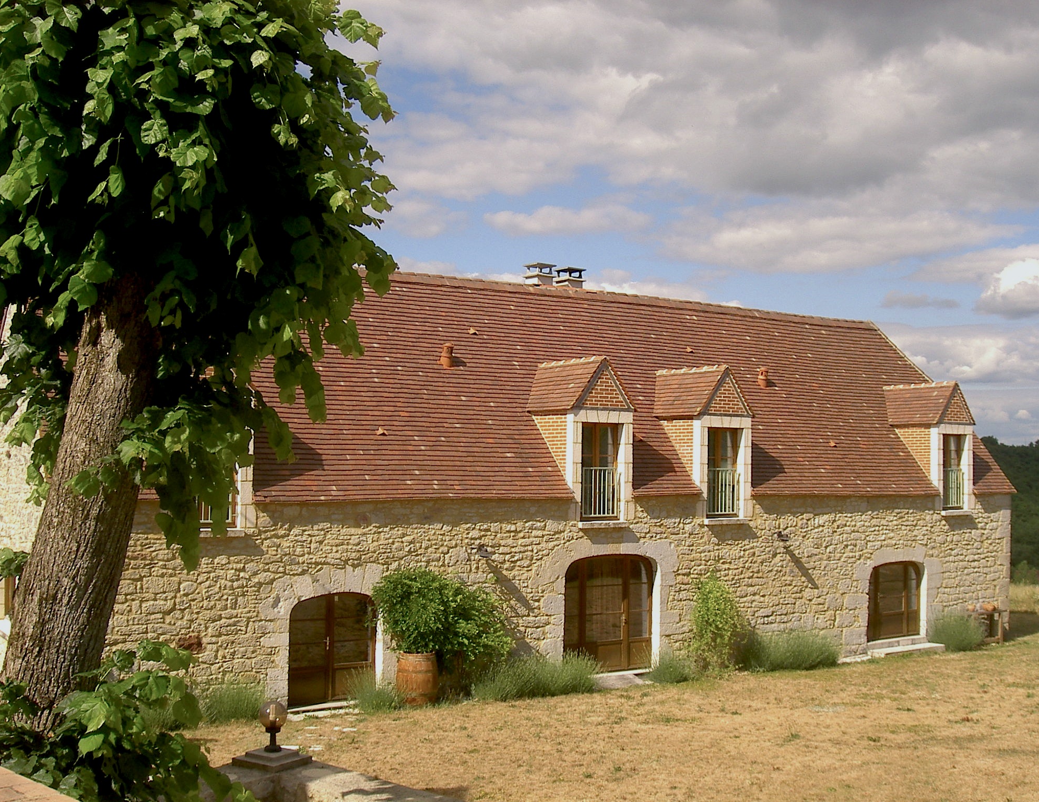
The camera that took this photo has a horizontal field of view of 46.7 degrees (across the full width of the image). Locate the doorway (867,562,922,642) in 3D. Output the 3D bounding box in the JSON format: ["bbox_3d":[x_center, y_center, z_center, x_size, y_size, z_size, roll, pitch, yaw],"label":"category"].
[{"bbox_3d":[8.909,4.736,28.695,2.053,1.821,0.139,2,-3,-33],"label":"doorway"}]

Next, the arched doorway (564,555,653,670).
[{"bbox_3d":[1.790,4.239,24.132,2.343,2.355,0.139,2,-3,-33],"label":"arched doorway"}]

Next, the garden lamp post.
[{"bbox_3d":[-2.127,2.813,10.400,0.240,0.455,0.240,2,-3,-33],"label":"garden lamp post"}]

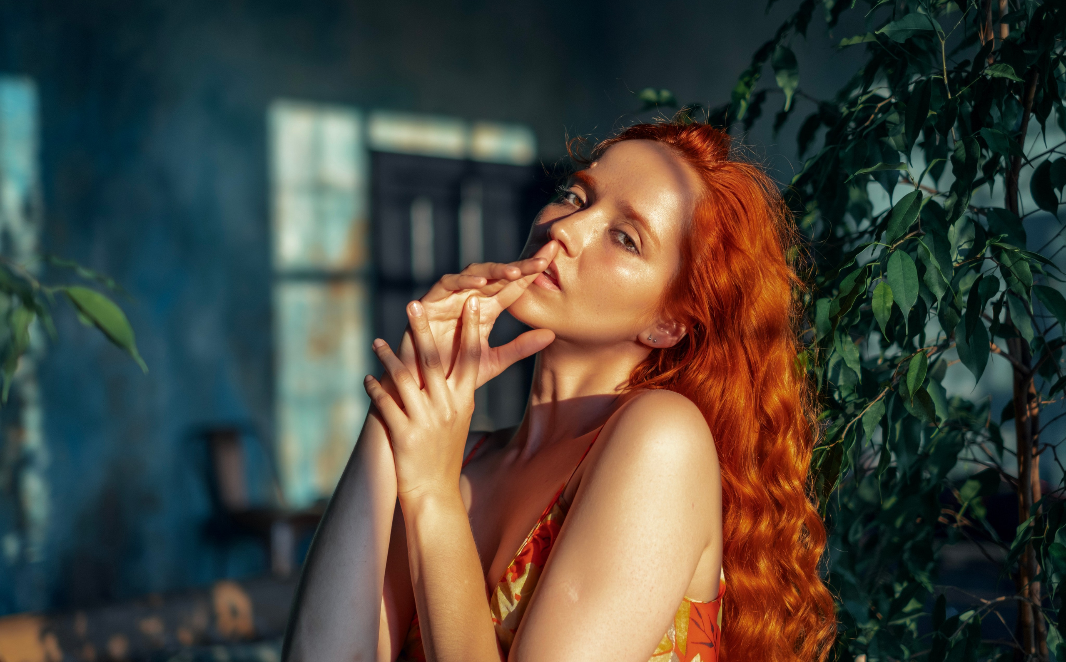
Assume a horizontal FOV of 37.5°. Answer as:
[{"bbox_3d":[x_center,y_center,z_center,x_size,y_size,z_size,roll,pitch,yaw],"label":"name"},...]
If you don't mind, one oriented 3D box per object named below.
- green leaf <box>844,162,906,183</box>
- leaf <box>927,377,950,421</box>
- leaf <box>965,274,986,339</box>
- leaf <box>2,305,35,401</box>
[{"bbox_3d":[0.315,-0.145,1.440,0.056,0.015,0.026,11,9,-17],"label":"green leaf"},{"bbox_3d":[0.387,0.066,1.500,0.021,0.047,0.015,-17,0,-29],"label":"leaf"},{"bbox_3d":[0.440,-0.024,1.560,0.014,0.068,0.018,13,-6,15],"label":"leaf"},{"bbox_3d":[-0.378,0.017,1.150,0.017,0.075,0.020,11,-14,-18],"label":"leaf"}]

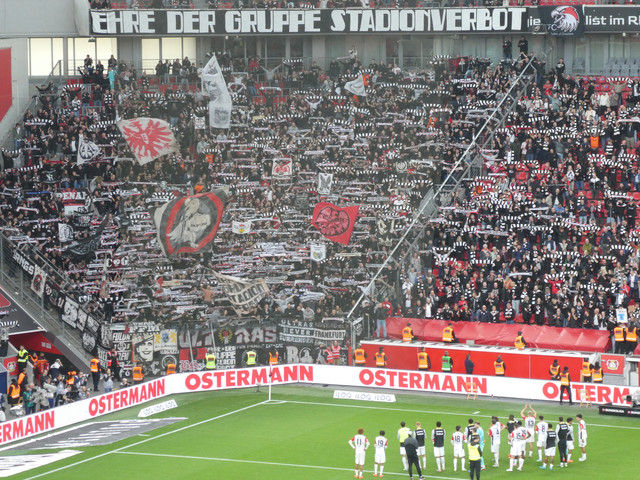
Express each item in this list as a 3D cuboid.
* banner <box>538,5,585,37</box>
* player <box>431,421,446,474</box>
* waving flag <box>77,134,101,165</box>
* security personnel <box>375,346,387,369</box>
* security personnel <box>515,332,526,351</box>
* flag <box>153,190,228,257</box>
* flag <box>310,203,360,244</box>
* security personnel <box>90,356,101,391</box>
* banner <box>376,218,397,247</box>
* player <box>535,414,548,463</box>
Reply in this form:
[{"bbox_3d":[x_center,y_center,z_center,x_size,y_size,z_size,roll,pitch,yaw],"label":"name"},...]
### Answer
[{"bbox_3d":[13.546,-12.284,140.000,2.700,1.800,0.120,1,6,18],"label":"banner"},{"bbox_3d":[4.681,8.169,98.457,0.540,1.930,0.380,-1,6,-5],"label":"player"},{"bbox_3d":[-12.289,-4.804,132.500,1.270,1.580,0.300,-1,5,-3],"label":"waving flag"},{"bbox_3d":[2.961,6.085,120.805,0.580,1.800,0.380,2,6,25],"label":"security personnel"},{"bbox_3d":[9.491,4.812,117.201,0.580,1.050,0.650,2,6,26],"label":"security personnel"},{"bbox_3d":[-6.562,-0.830,125.500,3.700,3.300,0.600,-1,5,-5],"label":"flag"},{"bbox_3d":[0.729,-0.830,125.500,2.400,2.050,0.450,0,5,0],"label":"flag"},{"bbox_3d":[-10.682,6.361,118.892,0.550,1.790,0.450,2,6,27],"label":"security personnel"},{"bbox_3d":[3.373,-0.380,126.608,1.022,1.430,0.120,0,6,9],"label":"banner"},{"bbox_3d":[8.791,7.873,98.947,0.580,1.830,0.450,-2,6,-19],"label":"player"}]

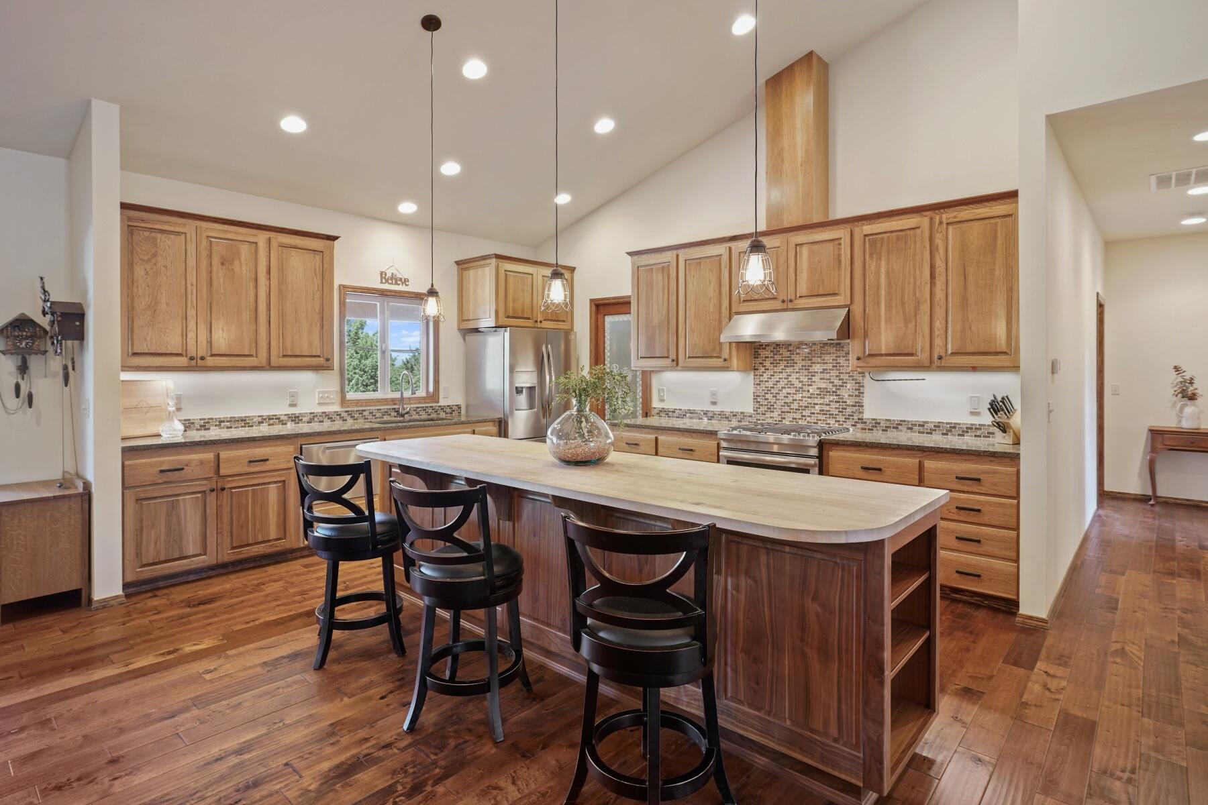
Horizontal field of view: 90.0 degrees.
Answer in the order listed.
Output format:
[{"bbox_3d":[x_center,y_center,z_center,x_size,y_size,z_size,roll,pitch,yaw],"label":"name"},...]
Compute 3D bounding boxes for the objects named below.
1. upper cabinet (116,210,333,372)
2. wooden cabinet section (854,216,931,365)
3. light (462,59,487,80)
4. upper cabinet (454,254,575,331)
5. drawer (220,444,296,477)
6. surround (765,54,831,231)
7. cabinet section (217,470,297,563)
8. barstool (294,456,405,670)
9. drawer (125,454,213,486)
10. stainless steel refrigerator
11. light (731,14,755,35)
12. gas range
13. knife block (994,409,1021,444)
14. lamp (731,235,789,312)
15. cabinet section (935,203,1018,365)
[{"bbox_3d":[-2.788,-0.778,4.498,0.360,1.086,1.455,2,3,42],"label":"upper cabinet"},{"bbox_3d":[2.006,-0.706,4.114,0.508,0.967,0.335,2,3,41],"label":"wooden cabinet section"},{"bbox_3d":[-0.836,-2.164,3.905,0.170,0.030,0.170,-12,-9,-2],"label":"light"},{"bbox_3d":[-0.911,-1.084,6.296,0.640,0.675,1.030,2,2,42],"label":"upper cabinet"},{"bbox_3d":[-2.575,0.396,4.372,0.450,0.157,0.500,2,3,42],"label":"drawer"},{"bbox_3d":[1.524,-1.990,4.761,0.386,1.320,0.300,2,3,42],"label":"surround"},{"bbox_3d":[-2.570,0.752,4.311,0.550,0.555,0.491,2,3,41],"label":"cabinet section"},{"bbox_3d":[-1.234,0.729,2.995,0.440,0.985,0.540,0,3,10],"label":"barstool"},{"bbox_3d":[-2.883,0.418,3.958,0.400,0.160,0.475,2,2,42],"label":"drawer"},{"bbox_3d":[-0.854,0.148,6.259,0.750,1.775,0.910,2,2,42],"label":"stainless steel refrigerator"},{"bbox_3d":[0.950,-2.577,4.107,0.180,0.030,0.180,-12,-8,-2],"label":"light"},{"bbox_3d":[1.386,0.656,4.616,0.775,0.945,0.680,2,3,42],"label":"gas range"},{"bbox_3d":[2.553,0.142,3.742,0.190,0.230,0.110,0,2,-14],"label":"knife block"},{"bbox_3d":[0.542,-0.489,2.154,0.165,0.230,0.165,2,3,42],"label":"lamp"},{"bbox_3d":[2.368,-0.688,3.796,0.448,0.967,0.335,2,3,41],"label":"cabinet section"}]

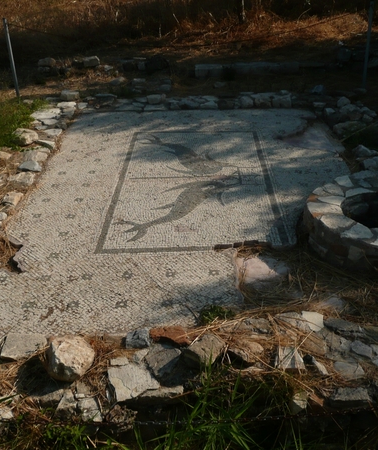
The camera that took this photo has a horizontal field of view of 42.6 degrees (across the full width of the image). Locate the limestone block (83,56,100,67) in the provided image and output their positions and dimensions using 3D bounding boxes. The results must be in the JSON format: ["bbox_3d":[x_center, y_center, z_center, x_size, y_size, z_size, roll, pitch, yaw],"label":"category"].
[{"bbox_3d":[-1.257,-2.116,6.287,0.207,0.114,0.138,1,30,0],"label":"limestone block"}]

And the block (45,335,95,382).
[{"bbox_3d":[-0.477,0.539,1.963,0.183,0.154,0.159,1,30,0],"label":"block"}]

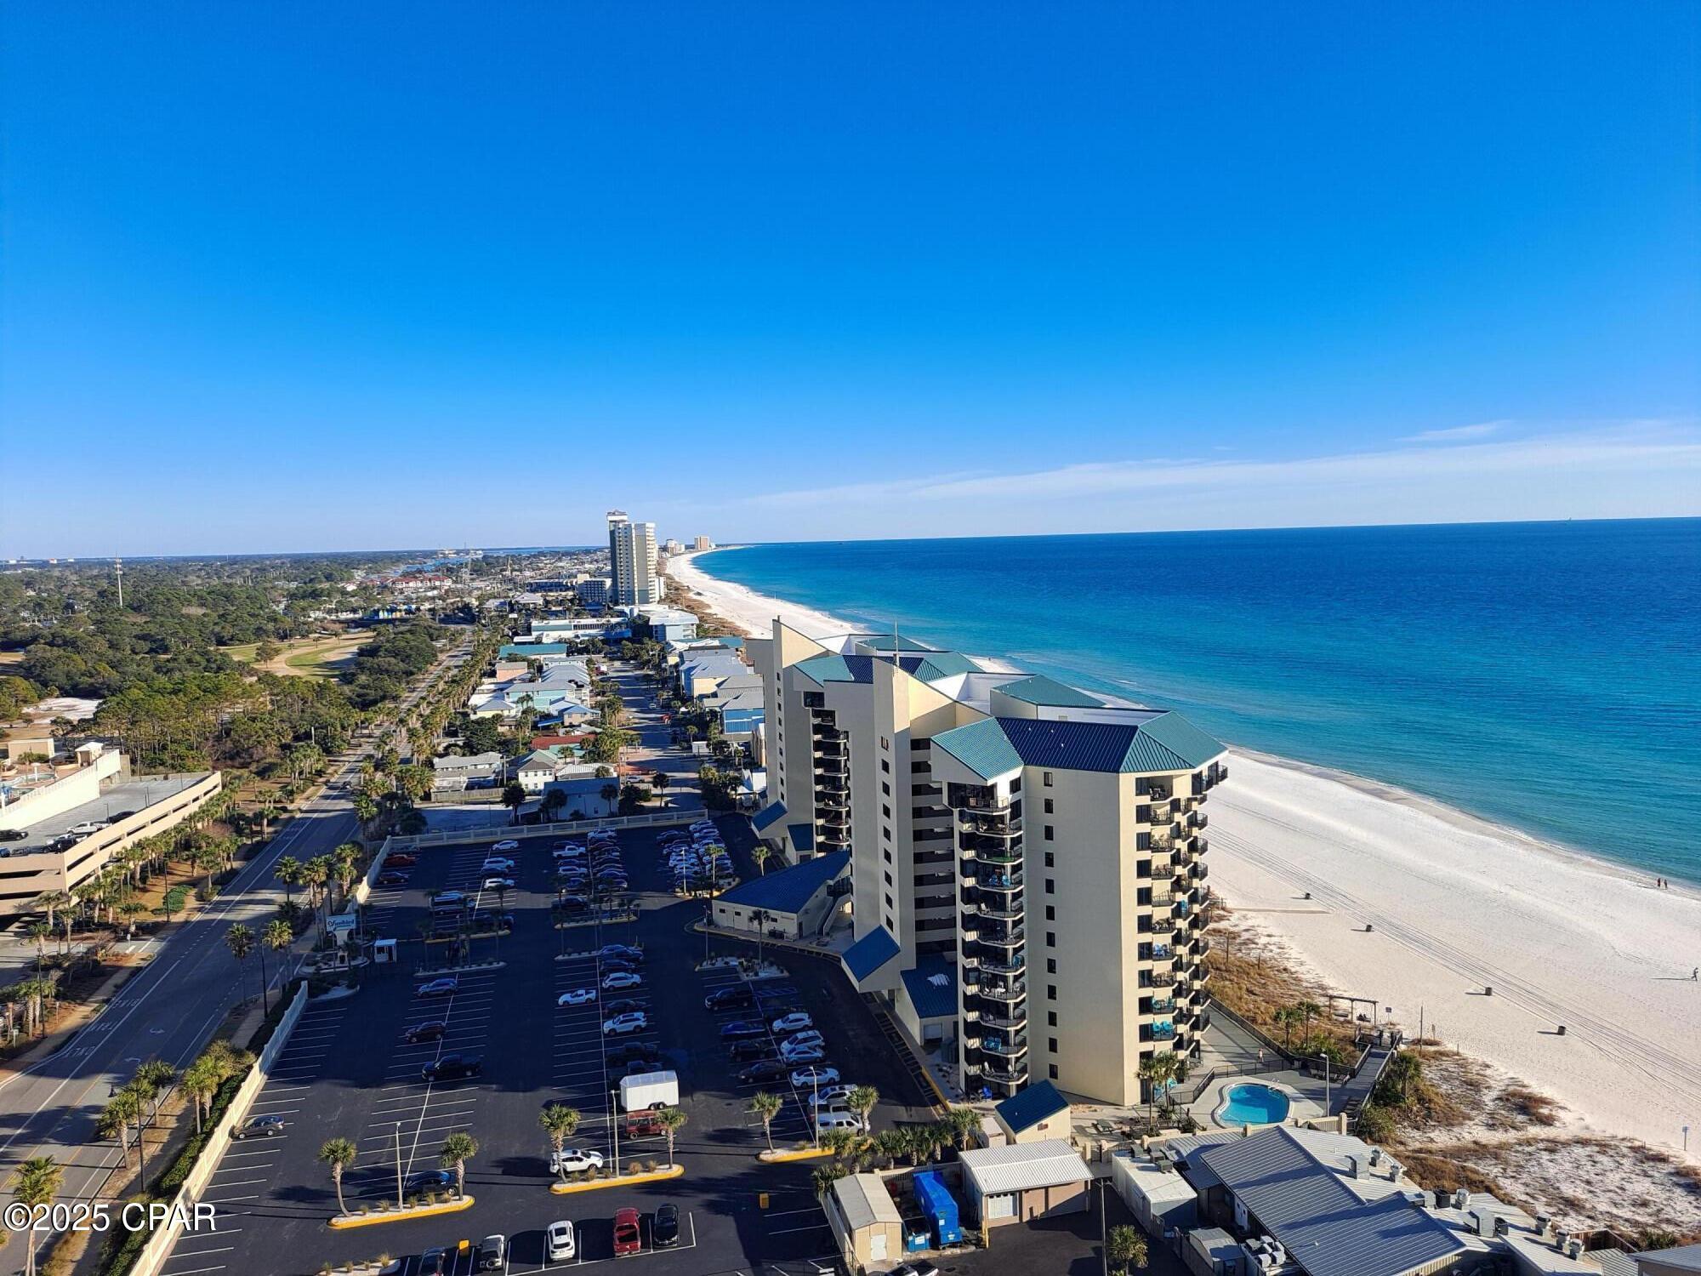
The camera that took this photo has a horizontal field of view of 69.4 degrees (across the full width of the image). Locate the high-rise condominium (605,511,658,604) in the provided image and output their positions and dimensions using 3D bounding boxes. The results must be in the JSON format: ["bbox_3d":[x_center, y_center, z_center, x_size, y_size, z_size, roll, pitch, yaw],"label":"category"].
[{"bbox_3d":[-168.418,-57.264,950.653,38.000,80.590,40.000,-3,5,-13],"label":"high-rise condominium"}]

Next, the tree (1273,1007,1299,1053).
[{"bbox_3d":[47.210,42.303,132.853,2.870,4.930,2.870,-3,5,-13],"label":"tree"}]

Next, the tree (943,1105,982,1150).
[{"bbox_3d":[10.130,44.409,110.812,3.300,4.510,3.300,-2,5,0],"label":"tree"}]

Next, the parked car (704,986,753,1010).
[{"bbox_3d":[-14.415,43.353,148.035,5.600,1.900,2.000,-3,5,-13],"label":"parked car"}]

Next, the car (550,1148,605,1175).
[{"bbox_3d":[-25.063,48.188,112.908,4.660,1.650,1.850,-2,5,1],"label":"car"}]

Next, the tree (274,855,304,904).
[{"bbox_3d":[-88.867,39.199,194.796,4.630,9.580,4.630,-3,5,-13],"label":"tree"}]

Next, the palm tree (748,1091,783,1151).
[{"bbox_3d":[-7.598,44.327,112.188,3.030,5.516,3.030,-2,5,0],"label":"palm tree"}]

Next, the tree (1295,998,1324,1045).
[{"bbox_3d":[49.023,41.129,131.164,3.100,5.450,3.100,-2,5,0],"label":"tree"}]

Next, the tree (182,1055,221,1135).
[{"bbox_3d":[-62.844,44.233,118.807,3.500,7.680,3.500,-2,5,0],"label":"tree"}]

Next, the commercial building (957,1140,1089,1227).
[{"bbox_3d":[15.082,46.737,106.278,9.600,3.350,7.300,-3,5,-12],"label":"commercial building"}]

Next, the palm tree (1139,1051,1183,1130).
[{"bbox_3d":[28.956,42.208,114.632,3.900,7.200,3.900,-2,5,0],"label":"palm tree"}]

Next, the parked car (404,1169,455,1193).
[{"bbox_3d":[-37.600,48.875,110.182,4.290,1.450,1.800,-2,5,1],"label":"parked car"}]

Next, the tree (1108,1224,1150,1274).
[{"bbox_3d":[20.287,45.467,89.456,2.898,5.419,2.898,-2,5,0],"label":"tree"}]

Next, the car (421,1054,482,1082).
[{"bbox_3d":[-42.315,45.573,130.302,5.850,1.930,2.030,-3,5,-15],"label":"car"}]

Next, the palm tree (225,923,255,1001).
[{"bbox_3d":[-77.148,41.482,155.683,4.030,10.870,4.030,-3,5,-13],"label":"palm tree"}]

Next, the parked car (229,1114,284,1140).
[{"bbox_3d":[-57.208,47.148,118.510,4.550,1.600,1.820,-3,5,-14],"label":"parked car"}]

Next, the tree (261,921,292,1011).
[{"bbox_3d":[-73.392,41.324,157.699,4.090,10.640,4.090,-3,5,-13],"label":"tree"}]

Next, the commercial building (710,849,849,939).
[{"bbox_3d":[-9.567,37.334,181.893,14.800,8.000,16.200,1,6,31],"label":"commercial building"}]

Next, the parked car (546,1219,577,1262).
[{"bbox_3d":[-23.119,47.874,98.413,1.880,1.620,4.550,-3,5,-17],"label":"parked car"}]

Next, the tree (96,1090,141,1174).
[{"bbox_3d":[-66.620,44.905,111.874,3.900,7.710,3.900,-2,5,0],"label":"tree"}]

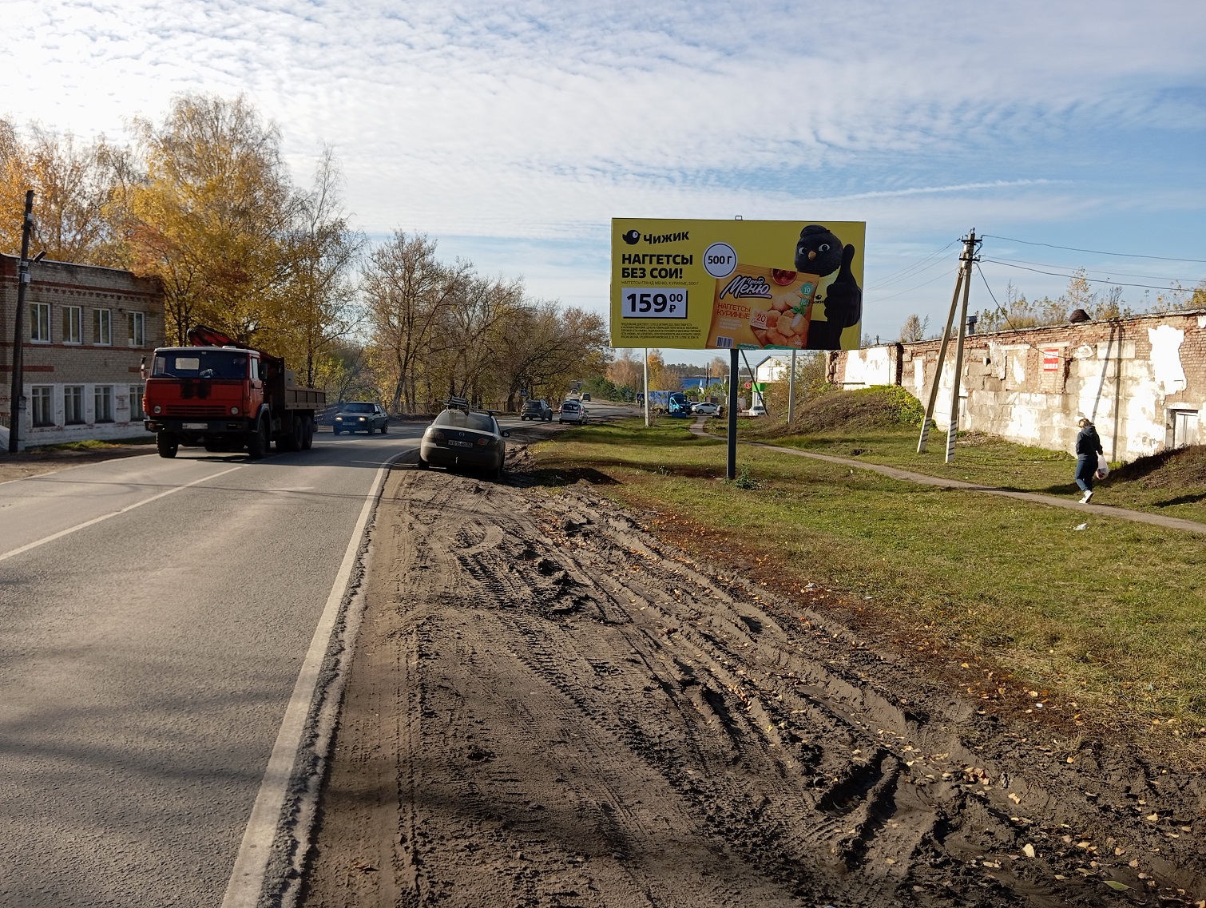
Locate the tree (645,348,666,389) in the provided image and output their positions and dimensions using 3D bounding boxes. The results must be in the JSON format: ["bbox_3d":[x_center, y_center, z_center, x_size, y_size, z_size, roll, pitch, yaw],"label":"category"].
[{"bbox_3d":[9.965,-15.044,184.635,4.000,9.600,4.000,1,4,0],"label":"tree"}]

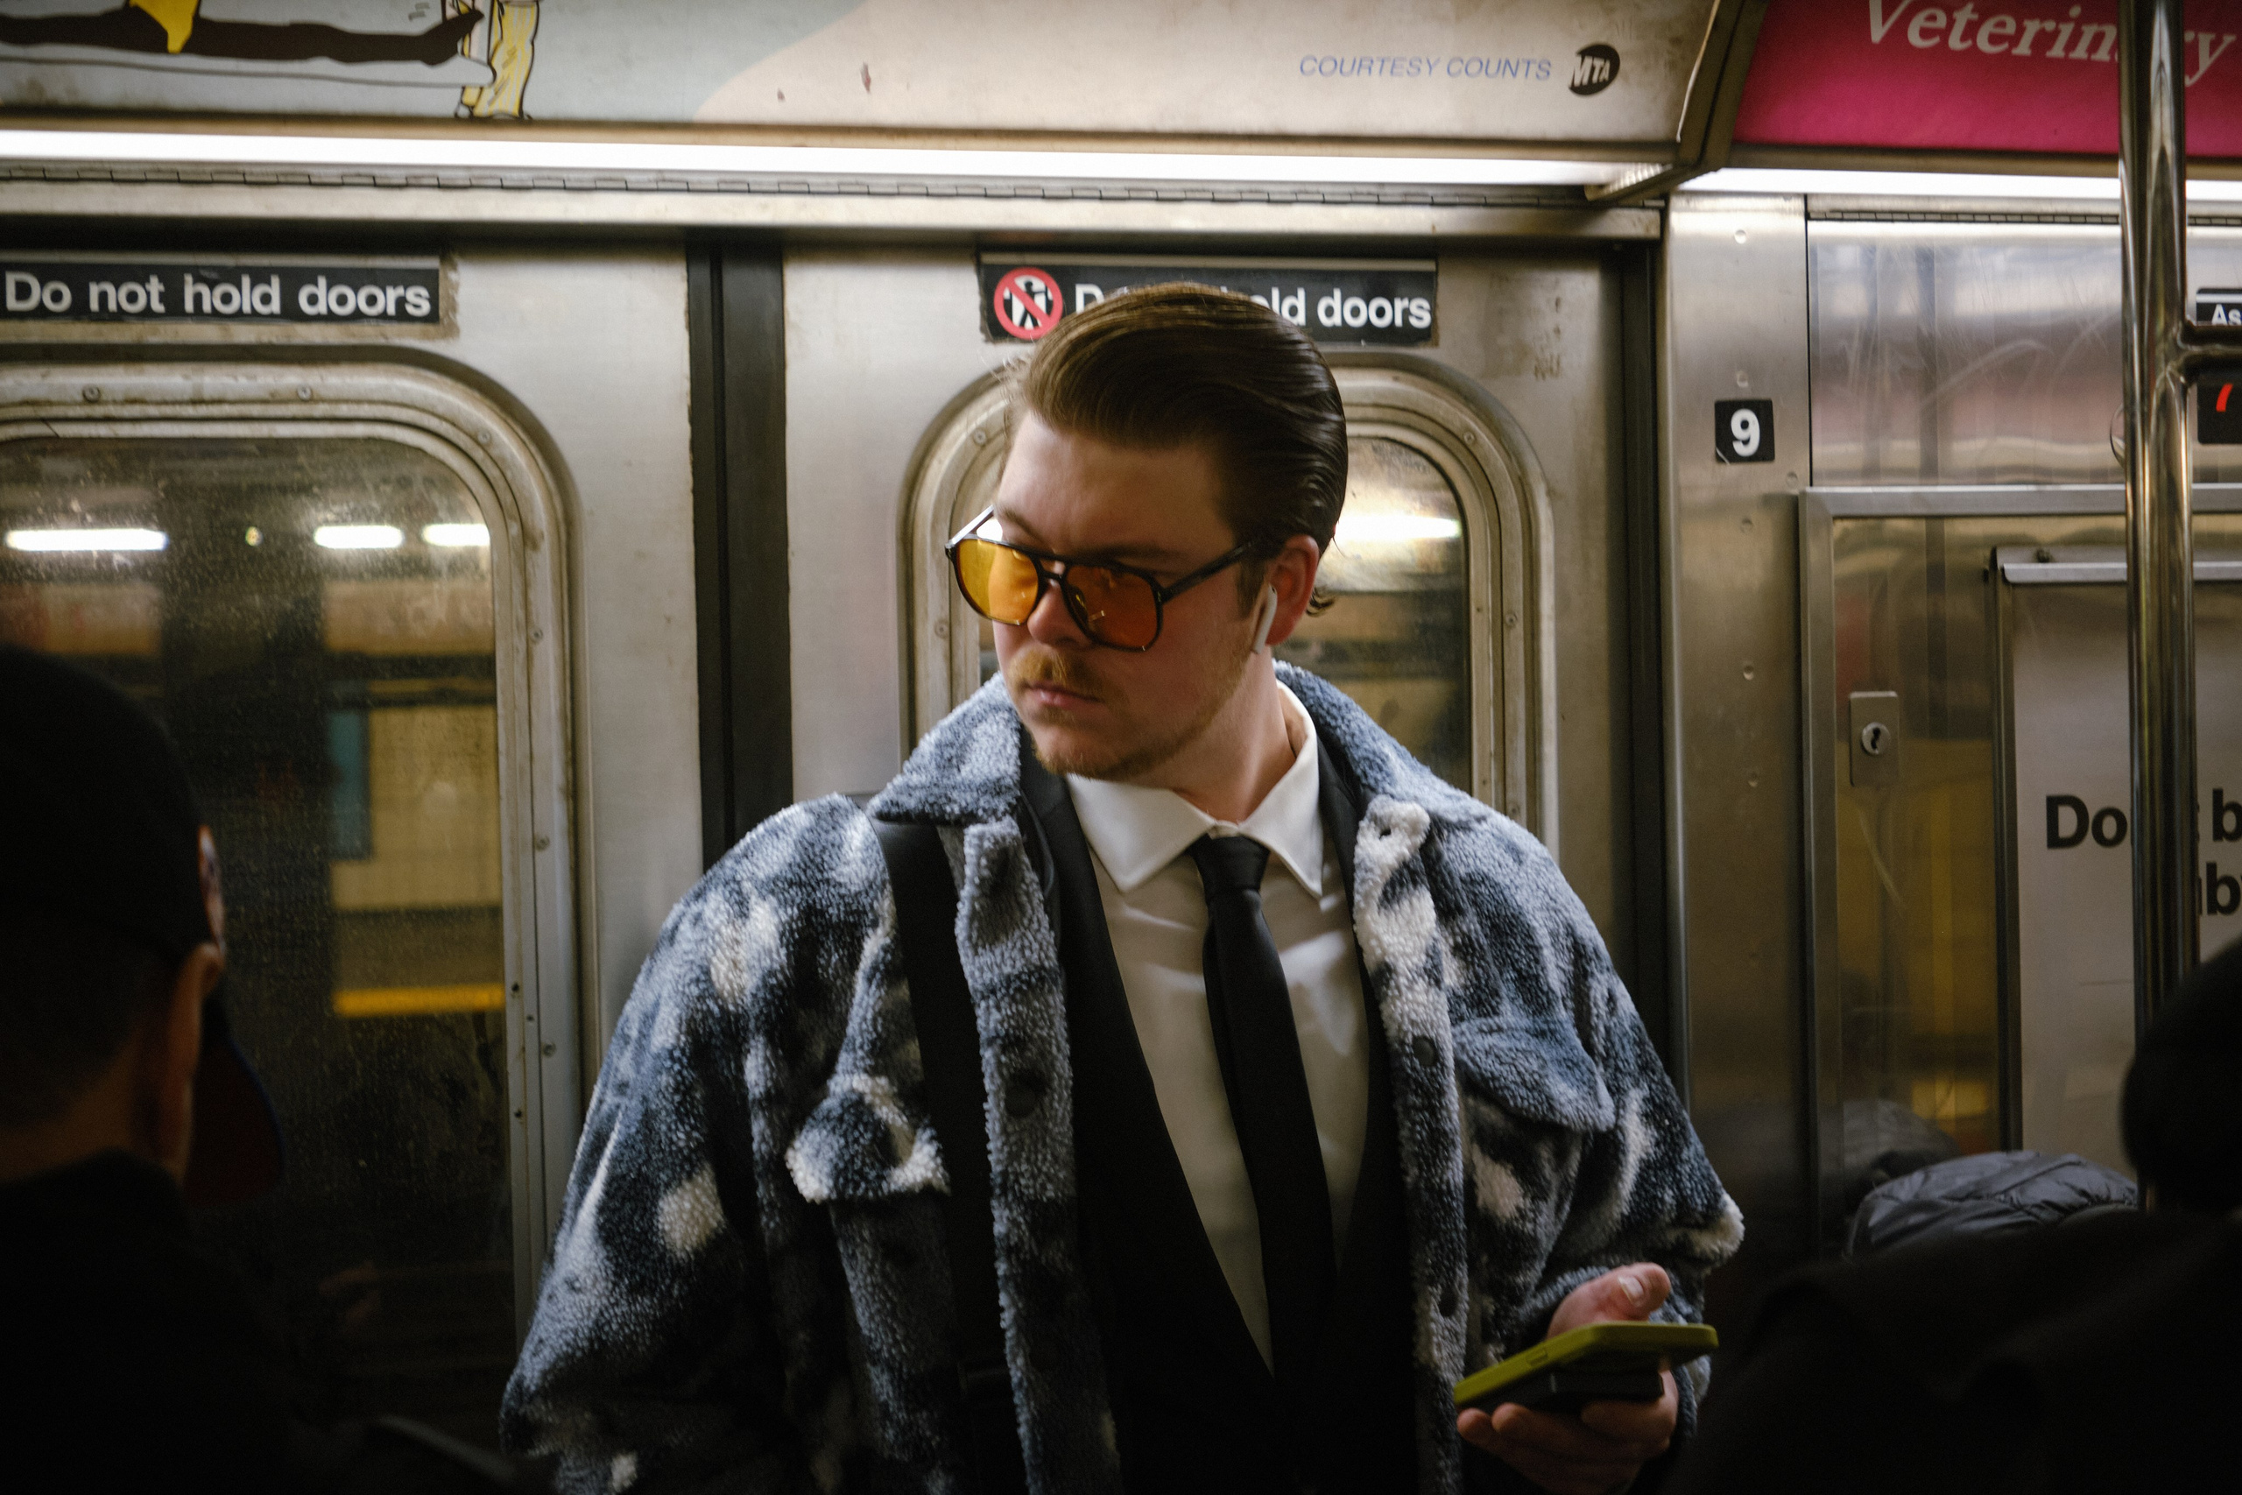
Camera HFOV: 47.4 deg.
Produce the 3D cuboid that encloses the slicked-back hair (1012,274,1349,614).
[{"bbox_3d":[0.033,-0.168,1.390,0.166,0.170,0.205,14,33,36],"label":"slicked-back hair"}]

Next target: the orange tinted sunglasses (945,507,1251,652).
[{"bbox_3d":[0.007,-0.104,1.383,0.147,0.052,0.145,14,33,36],"label":"orange tinted sunglasses"}]

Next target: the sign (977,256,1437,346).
[{"bbox_3d":[0.062,-0.301,1.722,0.320,0.059,0.004,-2,1,-13],"label":"sign"}]

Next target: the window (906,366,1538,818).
[{"bbox_3d":[0.081,0.117,1.733,0.446,0.750,0.045,-2,1,-13],"label":"window"}]

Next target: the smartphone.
[{"bbox_3d":[0.230,0.310,1.274,0.075,0.013,0.151,4,-25,-16],"label":"smartphone"}]

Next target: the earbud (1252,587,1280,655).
[{"bbox_3d":[0.076,-0.067,1.362,0.019,0.039,0.017,14,4,26],"label":"earbud"}]

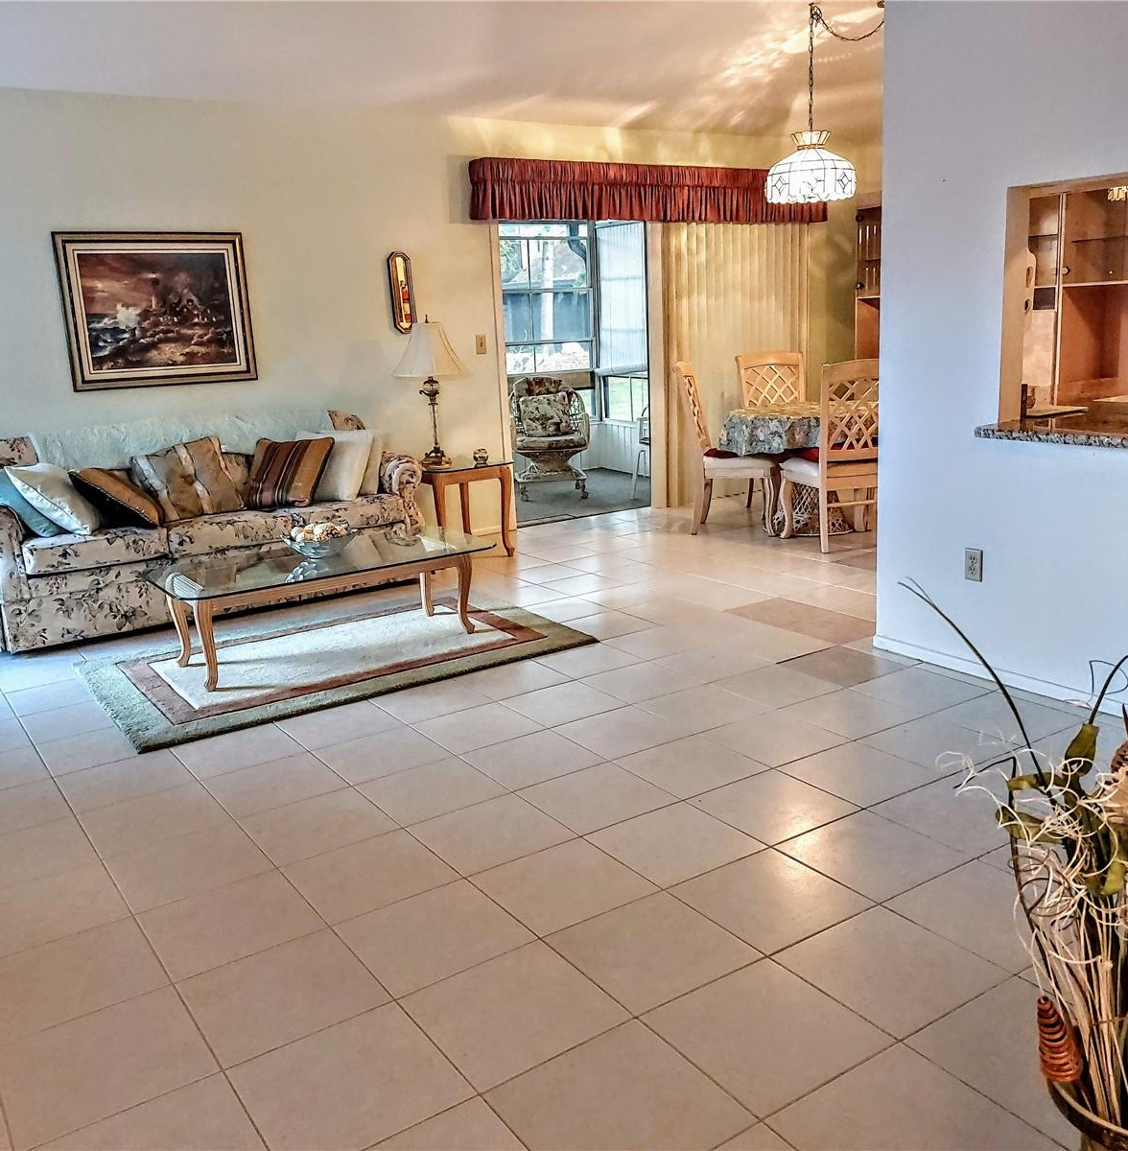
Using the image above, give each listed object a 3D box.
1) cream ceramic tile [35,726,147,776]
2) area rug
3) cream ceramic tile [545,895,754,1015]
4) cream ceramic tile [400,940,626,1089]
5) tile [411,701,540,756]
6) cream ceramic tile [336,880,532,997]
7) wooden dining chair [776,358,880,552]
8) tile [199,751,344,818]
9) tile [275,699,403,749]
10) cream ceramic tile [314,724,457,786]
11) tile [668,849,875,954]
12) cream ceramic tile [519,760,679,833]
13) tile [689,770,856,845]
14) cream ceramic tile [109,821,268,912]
[{"bbox_3d":[-1.500,0.564,3.477,0.335,0.010,0.335,-11,15,-33],"label":"cream ceramic tile"},{"bbox_3d":[-0.912,0.315,4.386,1.810,0.015,1.190,-11,15,-33],"label":"area rug"},{"bbox_3d":[0.180,0.772,2.196,0.332,0.010,0.327,-11,16,-33],"label":"cream ceramic tile"},{"bbox_3d":[-0.095,0.833,2.028,0.335,0.010,0.335,-11,15,-33],"label":"cream ceramic tile"},{"bbox_3d":[-0.274,0.506,3.517,0.336,0.010,0.336,-11,16,-33],"label":"tile"},{"bbox_3d":[-0.281,0.776,2.296,0.333,0.010,0.330,-11,16,-33],"label":"cream ceramic tile"},{"bbox_3d":[1.529,-0.689,5.919,0.478,1.021,0.546,-5,13,-10],"label":"wooden dining chair"},{"bbox_3d":[-0.848,0.618,3.147,0.336,0.010,0.336,-11,16,-33],"label":"tile"},{"bbox_3d":[-0.755,0.505,3.564,0.335,0.010,0.335,-11,16,-33],"label":"tile"},{"bbox_3d":[-0.567,0.560,3.293,0.335,0.010,0.335,-11,16,-33],"label":"cream ceramic tile"},{"bbox_3d":[0.469,0.724,2.396,0.335,0.010,0.335,-11,16,-33],"label":"tile"},{"bbox_3d":[0.093,0.616,2.938,0.335,0.010,0.335,-11,15,-33],"label":"cream ceramic tile"},{"bbox_3d":[0.554,0.611,2.815,0.332,0.010,0.327,-11,16,-33],"label":"tile"},{"bbox_3d":[-0.952,0.732,2.689,0.333,0.010,0.333,-11,16,-33],"label":"cream ceramic tile"}]

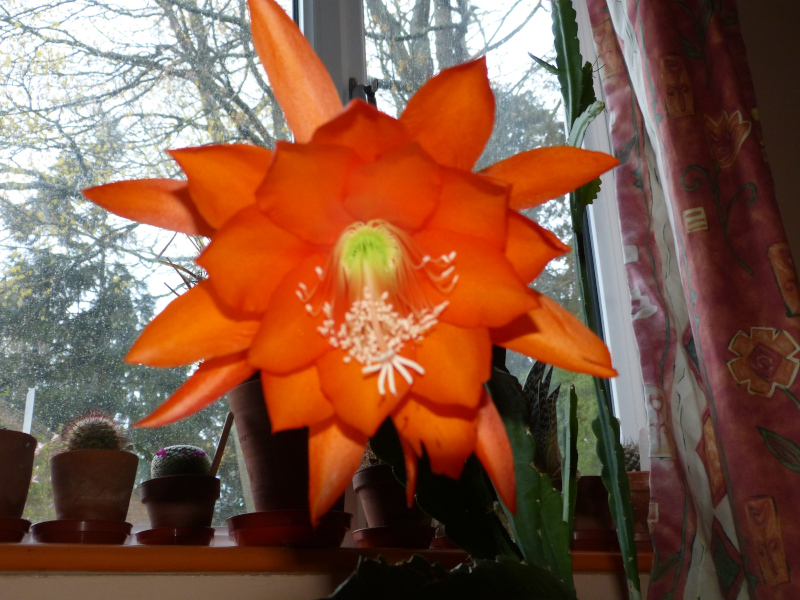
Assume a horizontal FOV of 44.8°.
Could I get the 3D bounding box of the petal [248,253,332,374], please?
[{"bbox_3d":[-0.037,0.004,0.335,0.029,0.048,0.014,37,-24,-7],"label":"petal"}]

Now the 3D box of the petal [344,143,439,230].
[{"bbox_3d":[-0.003,-0.038,0.329,0.032,0.015,0.043,5,-39,-1],"label":"petal"}]

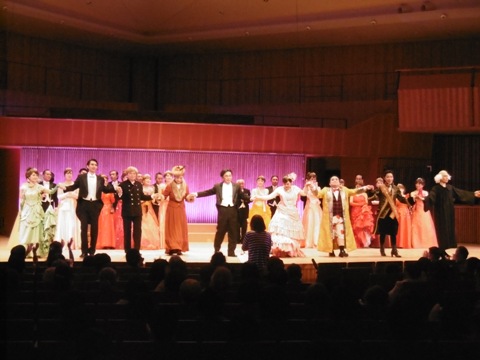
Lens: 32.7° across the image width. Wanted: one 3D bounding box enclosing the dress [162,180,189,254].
[{"bbox_3d":[-1.257,0.743,16.200,0.560,1.386,0.450,1,-1,-9],"label":"dress"}]

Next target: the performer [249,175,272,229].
[{"bbox_3d":[0.469,0.720,18.700,0.600,1.640,0.500,1,0,-6],"label":"performer"}]

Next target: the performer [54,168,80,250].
[{"bbox_3d":[-3.542,0.606,16.800,0.580,1.684,0.500,1,-1,-11],"label":"performer"}]

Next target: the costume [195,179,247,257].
[{"bbox_3d":[-0.347,0.772,16.200,1.030,1.460,0.420,1,0,-9],"label":"costume"}]

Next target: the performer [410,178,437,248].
[{"bbox_3d":[4.307,0.759,19.100,0.660,1.681,0.560,1,-1,-5],"label":"performer"}]

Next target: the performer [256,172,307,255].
[{"bbox_3d":[0.800,0.681,16.150,1.030,1.660,0.750,1,0,-1],"label":"performer"}]

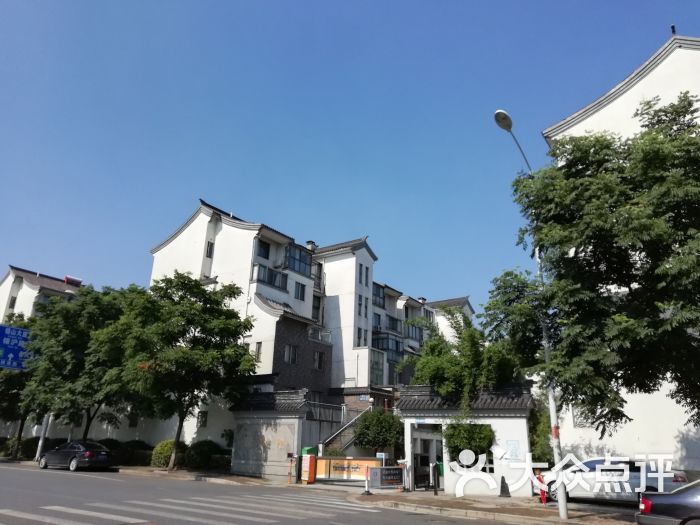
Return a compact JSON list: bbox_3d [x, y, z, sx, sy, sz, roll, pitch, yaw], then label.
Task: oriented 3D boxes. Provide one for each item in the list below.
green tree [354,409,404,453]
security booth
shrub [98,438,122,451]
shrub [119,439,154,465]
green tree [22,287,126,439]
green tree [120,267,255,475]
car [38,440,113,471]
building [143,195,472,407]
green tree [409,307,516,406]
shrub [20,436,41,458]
[{"bbox_3d":[1.581,9.634,28.009,2.800,3.550,2.800,2,-19,0],"label":"green tree"},{"bbox_3d":[4.616,7.140,21.395,5.200,4.100,2.800,-3,-20,13],"label":"security booth"},{"bbox_3d":[-16.026,12.575,35.039,1.750,1.600,1.750,-11,-23,33],"label":"shrub"},{"bbox_3d":[-13.863,12.226,33.915,2.000,1.650,2.050,-11,-23,33],"label":"shrub"},{"bbox_3d":[-17.451,7.272,34.870,7.000,11.400,7.000,-11,-23,33],"label":"green tree"},{"bbox_3d":[-9.814,6.290,31.806,7.600,11.700,7.800,-11,-23,33],"label":"green tree"},{"bbox_3d":[-15.622,10.954,29.783,4.850,1.460,1.840,-9,-22,27],"label":"car"},{"bbox_3d":[-1.730,9.912,55.748,16.000,21.500,36.500,-11,-23,32],"label":"building"},{"bbox_3d":[5.000,6.122,24.194,4.900,7.900,4.200,-2,-20,11],"label":"green tree"},{"bbox_3d":[-23.877,13.982,39.753,1.600,1.580,1.600,-11,-23,33],"label":"shrub"}]

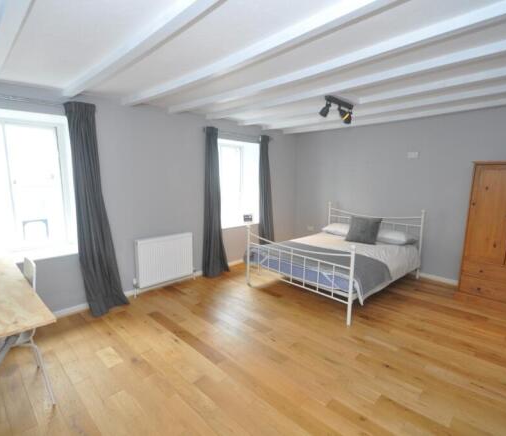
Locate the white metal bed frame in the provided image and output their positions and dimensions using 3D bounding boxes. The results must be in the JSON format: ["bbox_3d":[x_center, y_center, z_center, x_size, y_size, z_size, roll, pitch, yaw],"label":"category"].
[{"bbox_3d":[1.241,0.424,3.996,2.158,1.040,1.568,-8,12,-44],"label":"white metal bed frame"}]

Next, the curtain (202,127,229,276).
[{"bbox_3d":[-0.543,-0.208,4.117,0.430,2.204,0.174,-8,12,-44],"label":"curtain"}]

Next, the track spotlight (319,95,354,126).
[{"bbox_3d":[0.863,-1.084,2.768,0.492,0.226,0.144,-8,12,-44],"label":"track spotlight"}]

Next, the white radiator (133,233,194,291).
[{"bbox_3d":[-1.184,0.541,3.671,0.799,0.610,0.113,-8,12,-44],"label":"white radiator"}]

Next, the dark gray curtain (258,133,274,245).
[{"bbox_3d":[0.265,-0.318,4.895,0.410,2.204,0.174,-8,12,-44],"label":"dark gray curtain"}]

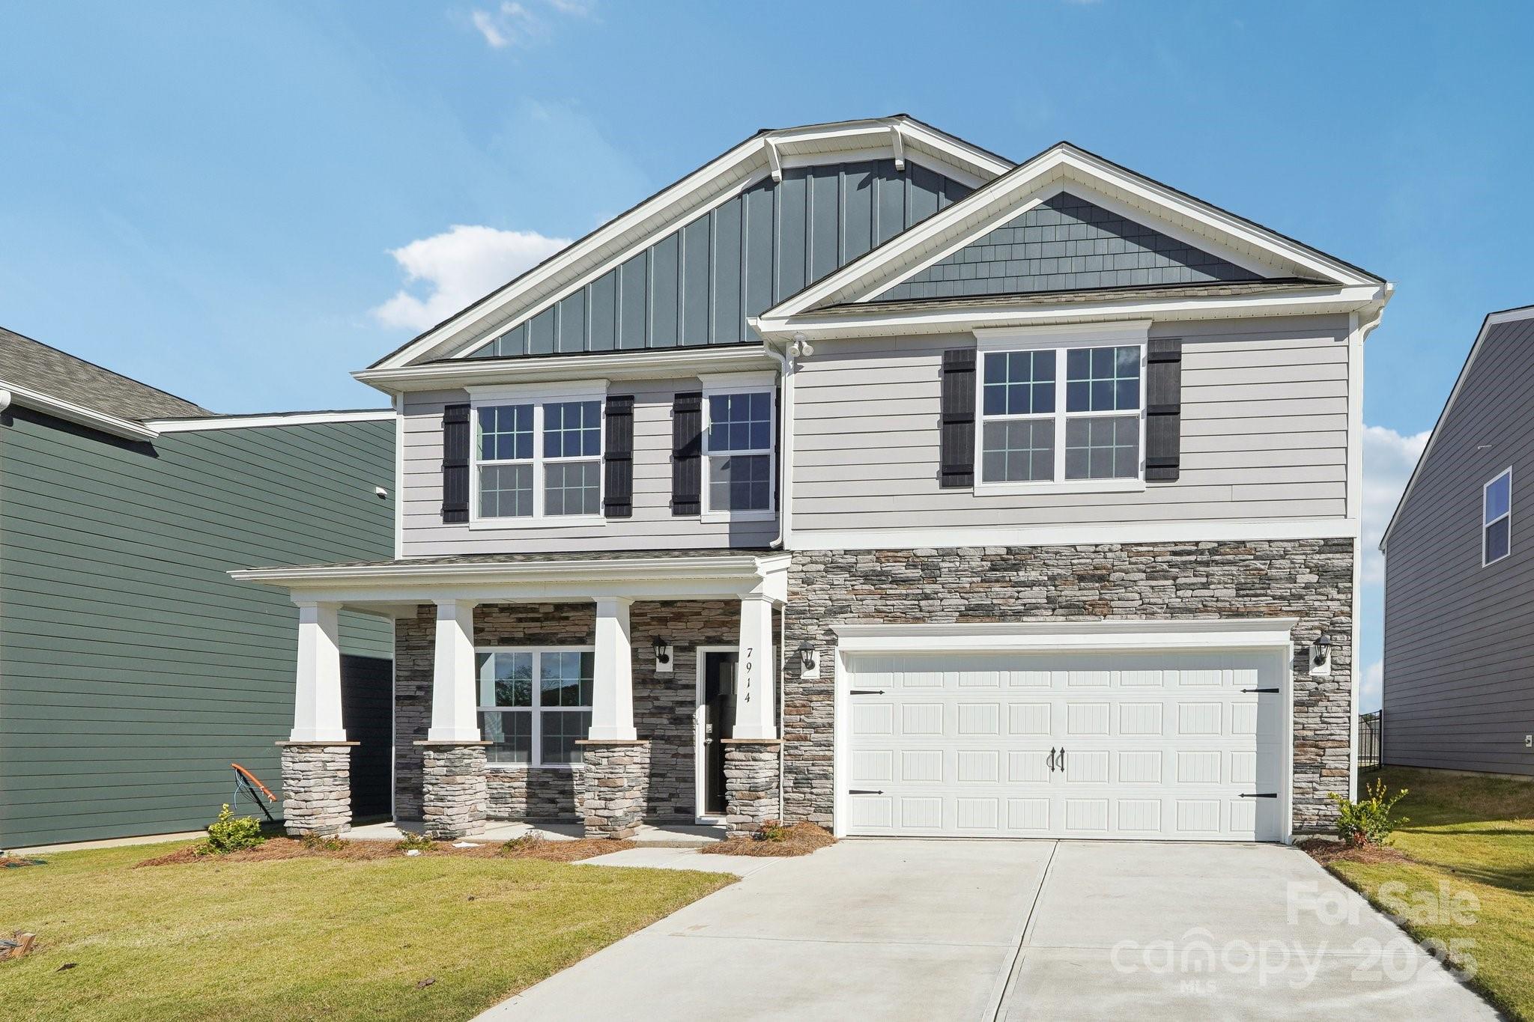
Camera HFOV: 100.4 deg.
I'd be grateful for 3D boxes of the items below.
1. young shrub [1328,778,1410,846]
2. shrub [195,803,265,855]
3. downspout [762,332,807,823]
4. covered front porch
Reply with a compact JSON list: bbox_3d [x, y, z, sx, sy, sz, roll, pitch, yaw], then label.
[{"bbox_3d":[6.120,3.070,6.500,0.690,0.620,0.660,0,0,6],"label":"young shrub"},{"bbox_3d":[-5.900,3.500,7.020,0.640,0.510,0.600,0,0,6],"label":"shrub"},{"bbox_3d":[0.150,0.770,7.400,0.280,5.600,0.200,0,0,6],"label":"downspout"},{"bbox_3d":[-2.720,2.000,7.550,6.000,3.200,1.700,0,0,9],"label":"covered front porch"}]

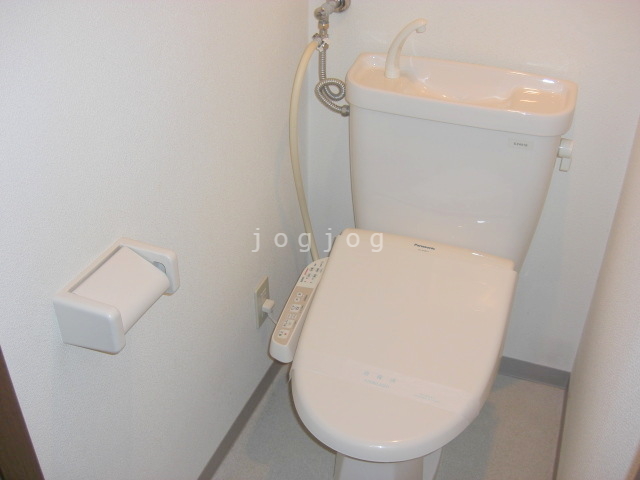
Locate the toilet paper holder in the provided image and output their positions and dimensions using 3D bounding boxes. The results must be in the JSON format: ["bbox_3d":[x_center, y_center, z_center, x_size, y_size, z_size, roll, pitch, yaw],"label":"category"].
[{"bbox_3d":[-0.303,0.085,1.077,0.103,0.087,0.162,13,34,19],"label":"toilet paper holder"}]

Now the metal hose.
[{"bbox_3d":[0.032,-0.373,1.650,0.085,0.150,0.050,13,34,19],"label":"metal hose"}]

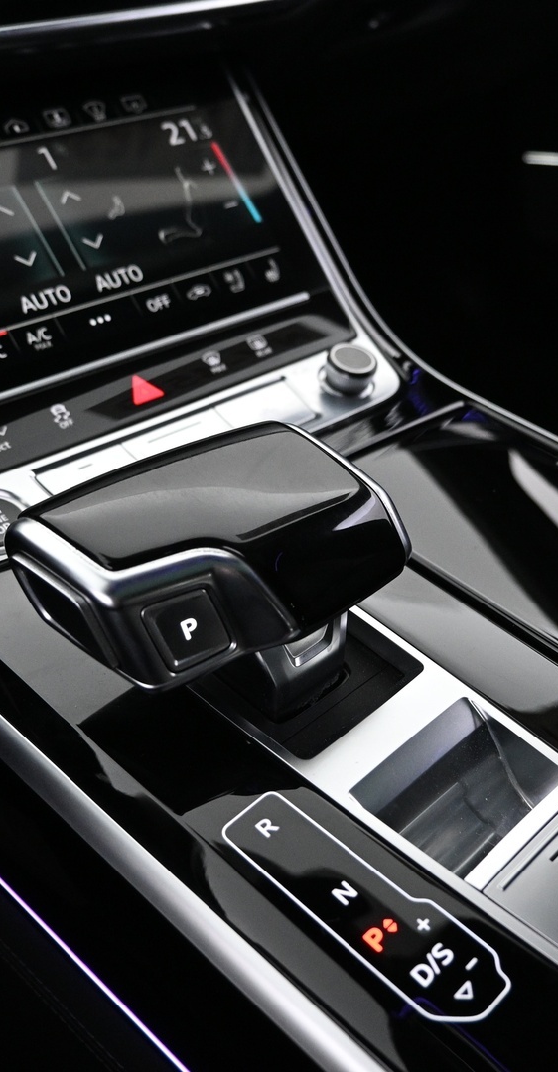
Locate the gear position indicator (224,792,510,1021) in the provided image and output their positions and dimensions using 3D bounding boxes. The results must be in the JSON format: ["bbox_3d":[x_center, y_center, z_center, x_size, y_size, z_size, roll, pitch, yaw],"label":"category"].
[{"bbox_3d":[0.018,0.084,0.244,0.023,0.004,0.073,-29,44,-35],"label":"gear position indicator"}]

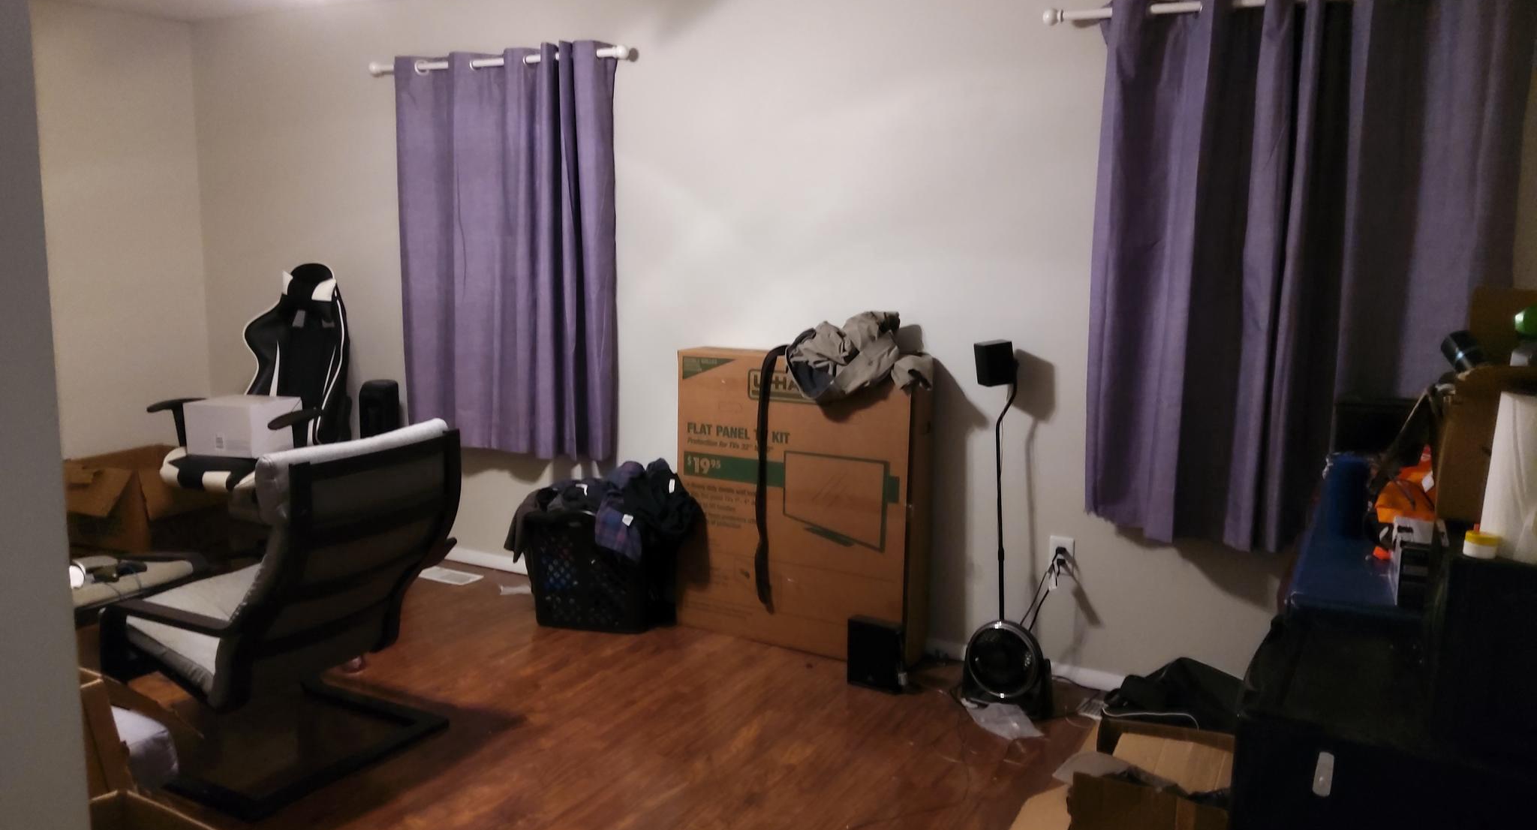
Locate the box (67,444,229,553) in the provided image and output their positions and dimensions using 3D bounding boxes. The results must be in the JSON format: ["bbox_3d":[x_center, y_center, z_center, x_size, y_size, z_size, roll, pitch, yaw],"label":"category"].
[{"bbox_3d":[-2.841,0.391,5.334,0.460,0.400,0.480,6,10,28],"label":"box"}]

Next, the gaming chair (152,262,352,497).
[{"bbox_3d":[-2.157,0.022,4.819,0.670,1.310,0.670,3,9,10],"label":"gaming chair"}]

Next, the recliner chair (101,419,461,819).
[{"bbox_3d":[-1.294,0.480,3.182,0.760,0.920,0.690,5,9,26],"label":"recliner chair"}]

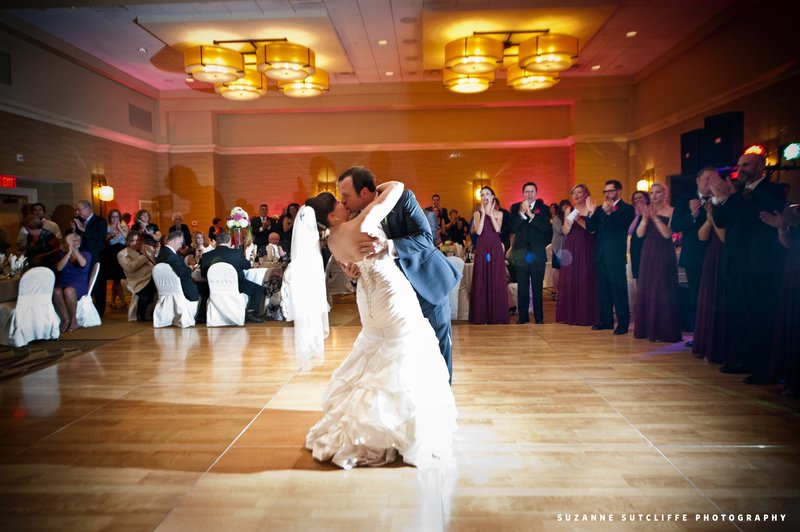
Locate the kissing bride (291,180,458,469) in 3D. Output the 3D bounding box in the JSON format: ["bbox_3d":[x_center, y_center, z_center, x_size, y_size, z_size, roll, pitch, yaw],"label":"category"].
[{"bbox_3d":[-0.140,0.292,3.180,0.800,1.540,0.900,3,6,38],"label":"kissing bride"}]

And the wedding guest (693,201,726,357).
[{"bbox_3d":[2.912,0.013,4.945,0.460,1.680,0.480,-3,5,-28],"label":"wedding guest"}]

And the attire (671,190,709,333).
[{"bbox_3d":[3.091,0.012,5.581,0.380,1.520,0.540,-4,5,-37],"label":"attire"}]

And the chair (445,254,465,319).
[{"bbox_3d":[0.652,0.282,7.369,0.450,0.865,0.540,-2,4,-7],"label":"chair"}]

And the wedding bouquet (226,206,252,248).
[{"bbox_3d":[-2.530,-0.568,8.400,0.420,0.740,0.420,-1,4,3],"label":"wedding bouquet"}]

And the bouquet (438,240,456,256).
[{"bbox_3d":[0.740,-0.254,8.299,0.300,0.270,0.300,-1,4,0],"label":"bouquet"}]

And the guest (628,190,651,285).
[{"bbox_3d":[3.091,-0.129,6.850,0.480,1.680,0.400,3,6,45],"label":"guest"}]

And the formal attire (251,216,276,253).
[{"bbox_3d":[-2.695,-0.222,10.600,0.540,1.480,0.360,-2,5,-12],"label":"formal attire"}]

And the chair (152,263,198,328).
[{"bbox_3d":[-2.977,0.357,7.243,0.450,0.865,0.540,0,5,17],"label":"chair"}]

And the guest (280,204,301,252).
[{"bbox_3d":[-1.731,-0.192,8.820,0.450,1.677,0.360,-3,5,-25],"label":"guest"}]

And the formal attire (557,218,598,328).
[{"bbox_3d":[2.259,0.046,6.811,0.520,1.360,0.480,2,5,35],"label":"formal attire"}]

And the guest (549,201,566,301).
[{"bbox_3d":[2.619,-0.263,8.750,0.480,1.640,0.400,1,5,29],"label":"guest"}]

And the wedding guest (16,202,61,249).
[{"bbox_3d":[-5.902,-0.144,8.700,0.600,1.740,0.420,-3,5,-27],"label":"wedding guest"}]

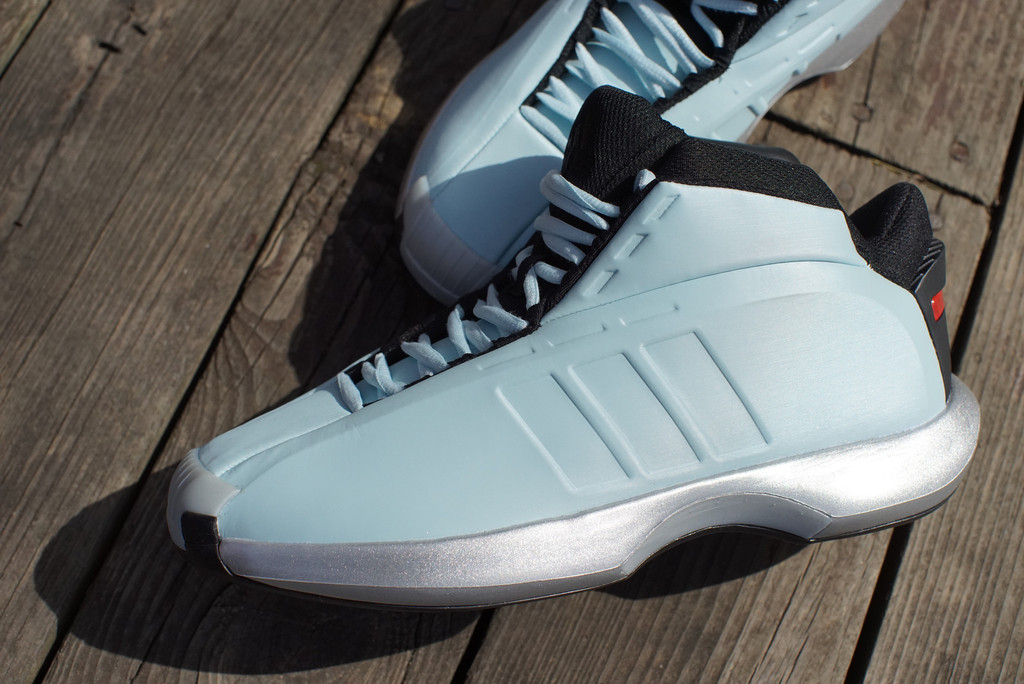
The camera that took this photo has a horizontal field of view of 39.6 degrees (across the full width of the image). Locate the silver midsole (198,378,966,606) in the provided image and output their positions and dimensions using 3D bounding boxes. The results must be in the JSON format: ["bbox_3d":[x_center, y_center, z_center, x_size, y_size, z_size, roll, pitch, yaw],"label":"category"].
[{"bbox_3d":[0.033,0.050,0.522,0.287,0.108,0.045,-9,100,-8],"label":"silver midsole"}]

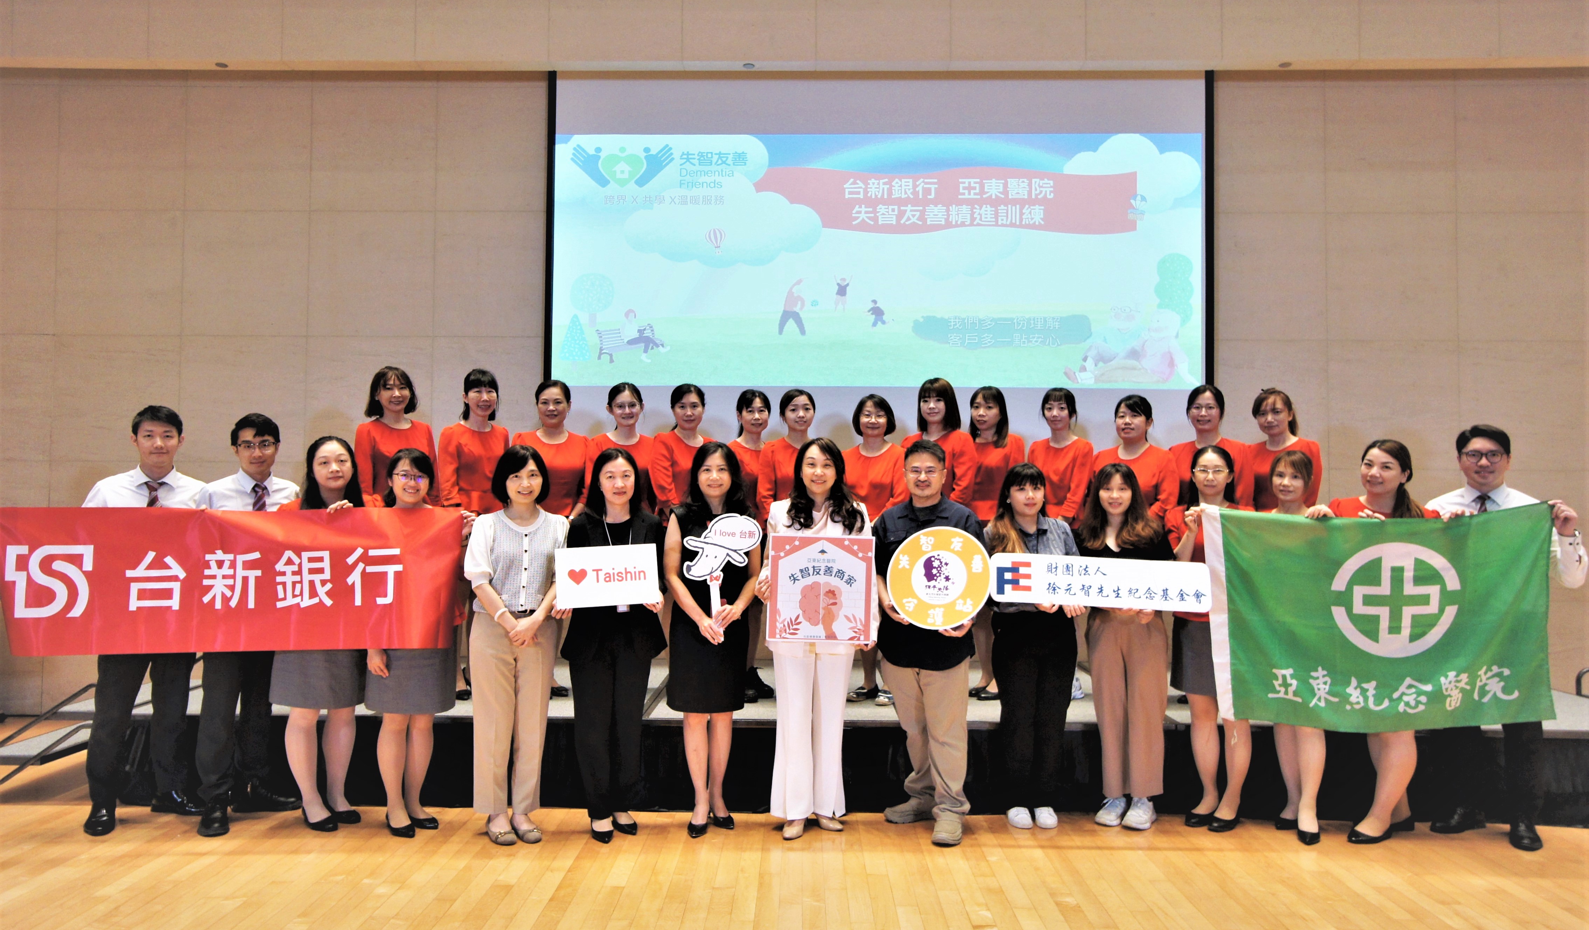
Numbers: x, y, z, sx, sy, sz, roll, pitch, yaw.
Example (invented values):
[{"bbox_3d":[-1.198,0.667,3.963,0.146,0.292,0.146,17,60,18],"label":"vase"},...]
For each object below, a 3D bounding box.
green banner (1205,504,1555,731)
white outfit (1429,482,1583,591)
[{"bbox_3d":[2.485,0.648,4.120,1.460,0.960,0.100,0,-2,2],"label":"green banner"},{"bbox_3d":[3.029,0.324,4.150,0.600,0.493,0.340,0,-1,22],"label":"white outfit"}]

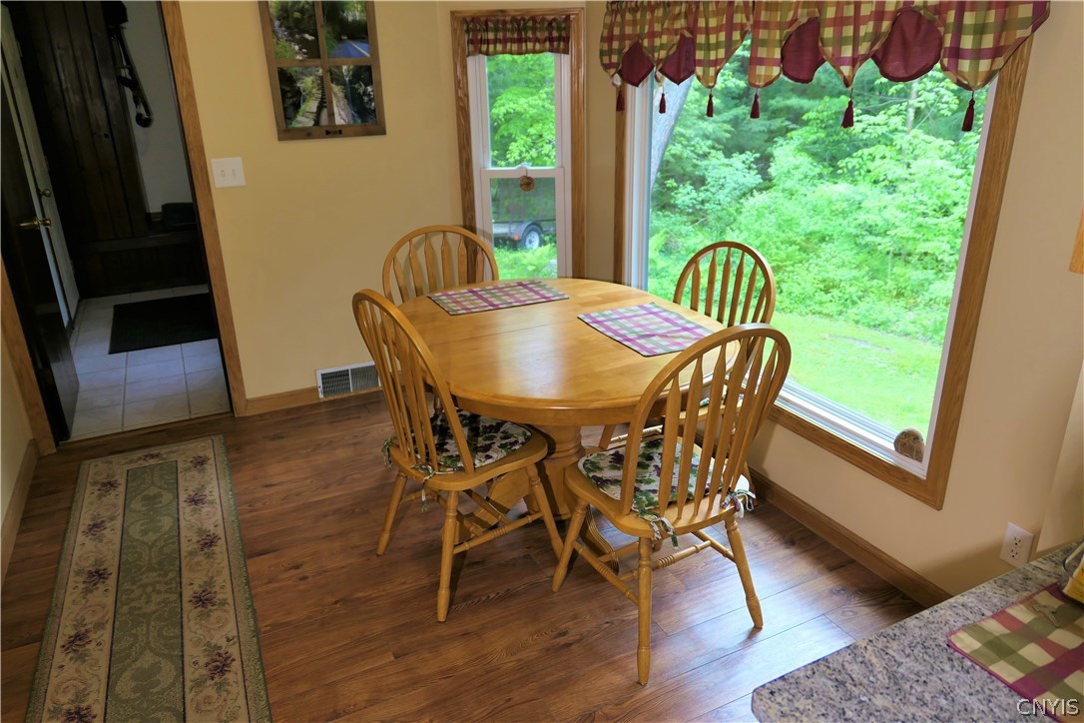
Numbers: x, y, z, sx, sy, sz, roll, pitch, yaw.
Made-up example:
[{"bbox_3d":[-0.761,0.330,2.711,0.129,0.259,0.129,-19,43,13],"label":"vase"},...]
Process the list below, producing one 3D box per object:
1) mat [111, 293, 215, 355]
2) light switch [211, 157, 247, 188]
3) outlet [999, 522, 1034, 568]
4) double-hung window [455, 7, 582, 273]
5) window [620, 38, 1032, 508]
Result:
[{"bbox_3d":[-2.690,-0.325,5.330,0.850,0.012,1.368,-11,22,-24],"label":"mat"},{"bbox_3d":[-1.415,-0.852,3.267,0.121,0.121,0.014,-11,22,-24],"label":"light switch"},{"bbox_3d":[1.244,0.490,1.895,0.010,0.116,0.071,-11,22,-24],"label":"outlet"},{"bbox_3d":[-0.094,-0.928,3.642,0.654,1.522,0.090,5,21,16],"label":"double-hung window"},{"bbox_3d":[0.754,-0.551,2.578,0.090,1.508,1.775,-11,22,-24],"label":"window"}]

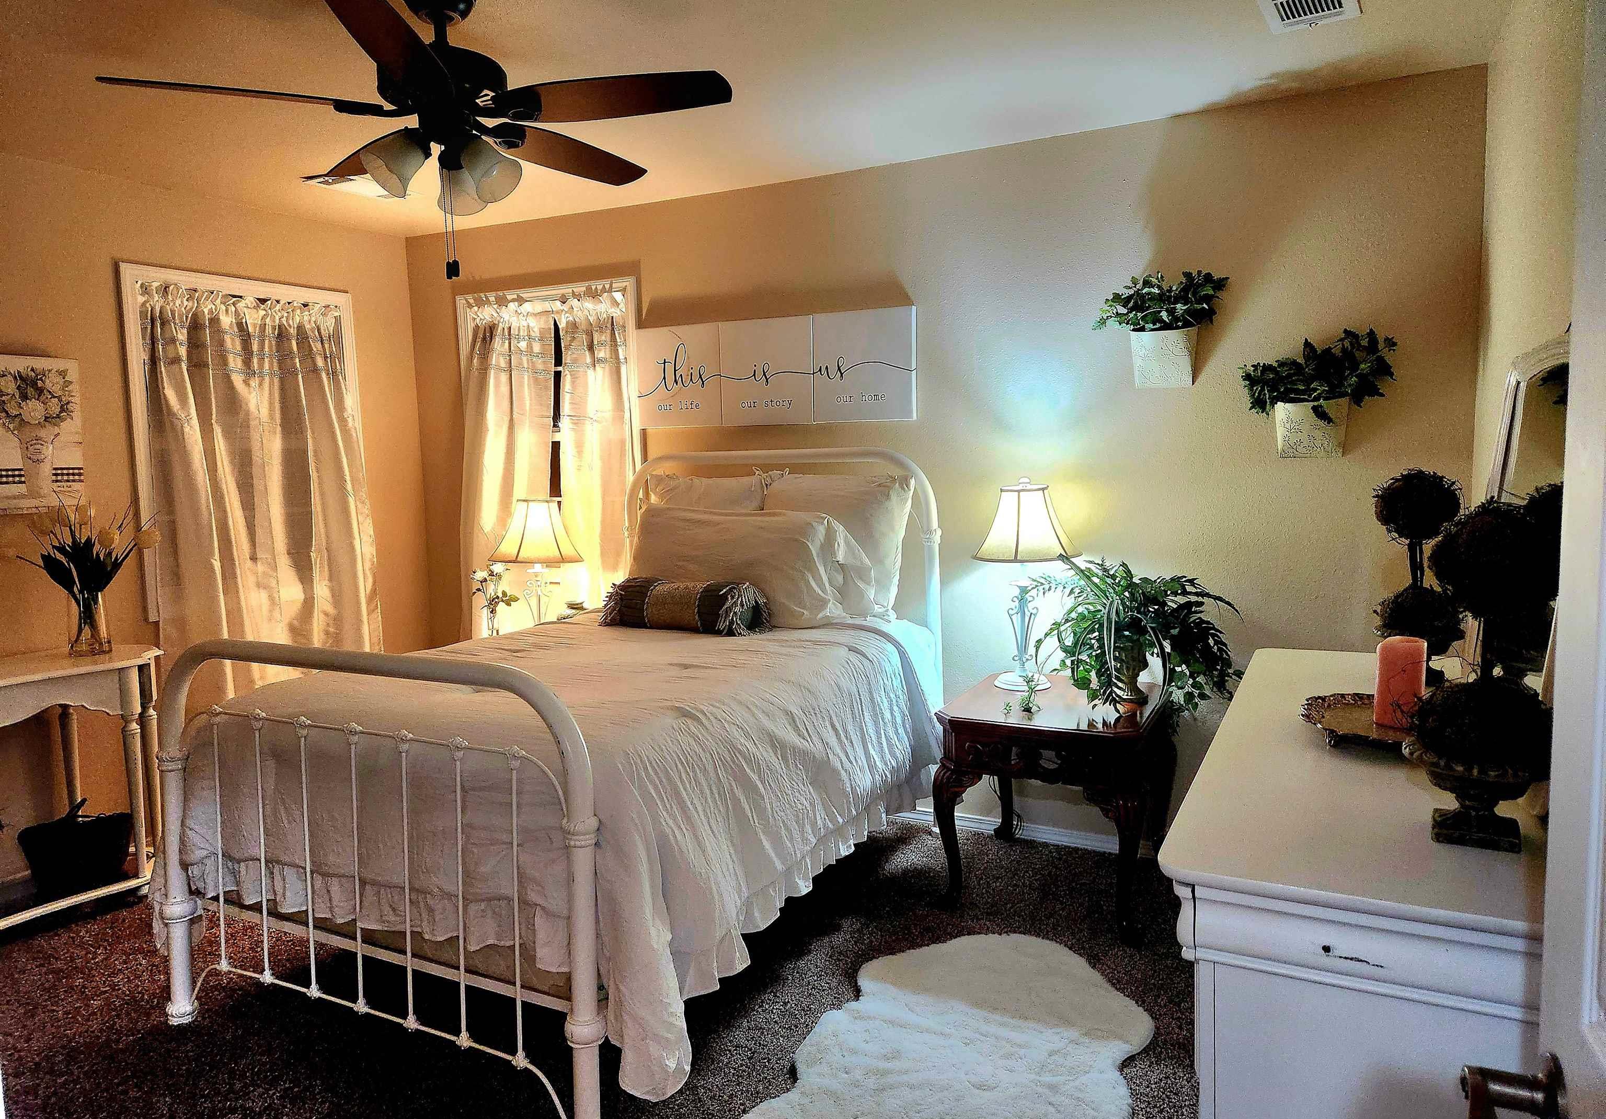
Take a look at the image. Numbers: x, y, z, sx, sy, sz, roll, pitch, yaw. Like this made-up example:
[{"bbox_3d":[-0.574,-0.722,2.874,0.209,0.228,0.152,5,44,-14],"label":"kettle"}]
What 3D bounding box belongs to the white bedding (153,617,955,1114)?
[{"bbox_3d":[-0.580,0.608,3.299,1.600,0.760,1.880,2,7,28],"label":"white bedding"}]

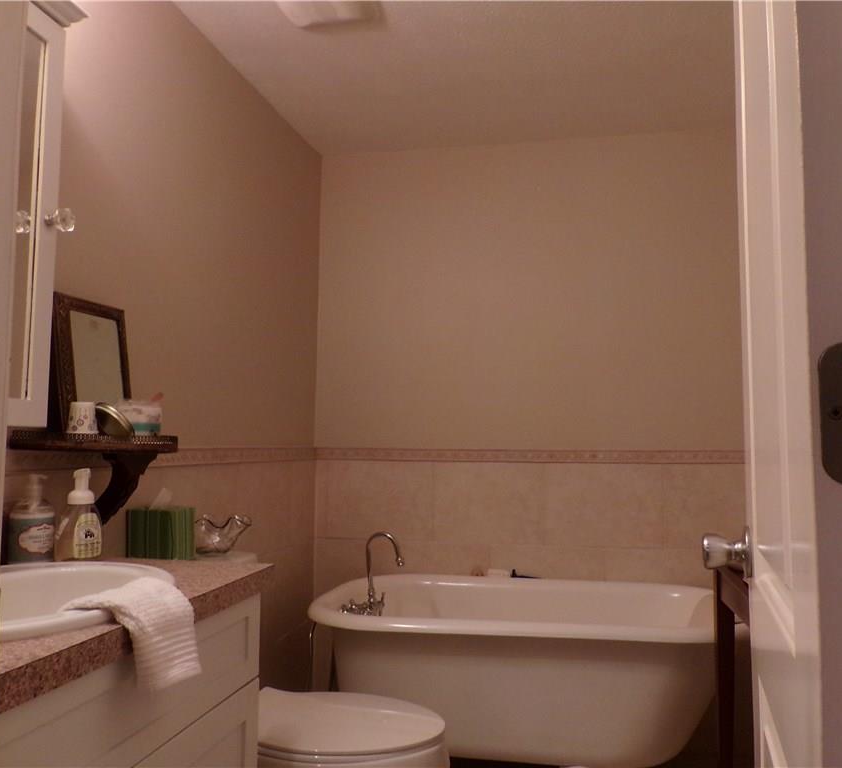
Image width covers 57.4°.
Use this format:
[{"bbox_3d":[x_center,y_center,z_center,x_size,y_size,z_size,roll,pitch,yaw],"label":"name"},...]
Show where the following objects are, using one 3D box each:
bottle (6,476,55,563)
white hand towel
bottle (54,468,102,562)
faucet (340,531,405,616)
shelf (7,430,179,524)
[{"bbox_3d":[-0.688,0.237,1.367,0.071,0.158,0.064,4,-6,-39],"label":"bottle"},{"bbox_3d":[-0.363,0.310,0.975,0.145,0.134,0.180,0,-5,11],"label":"white hand towel"},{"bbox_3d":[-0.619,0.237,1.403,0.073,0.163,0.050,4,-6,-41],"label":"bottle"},{"bbox_3d":[-0.144,0.574,2.328,0.180,0.250,0.180,-1,-5,16],"label":"faucet"},{"bbox_3d":[-0.716,0.202,1.494,0.170,0.208,0.660,0,-5,11],"label":"shelf"}]

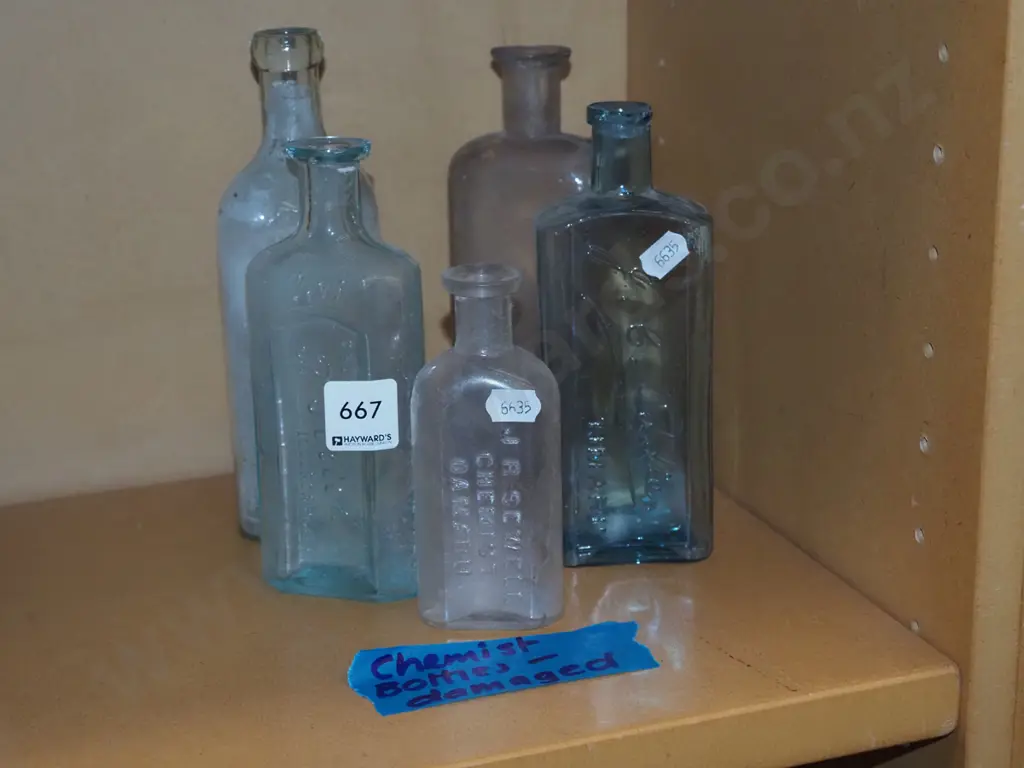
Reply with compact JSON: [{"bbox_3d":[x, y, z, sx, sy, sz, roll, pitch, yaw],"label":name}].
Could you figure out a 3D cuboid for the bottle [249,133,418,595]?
[{"bbox_3d":[-0.063,-0.004,0.677,0.060,0.164,0.037,4,18,15],"label":"bottle"}]

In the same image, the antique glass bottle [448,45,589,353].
[{"bbox_3d":[0.009,-0.046,0.766,0.065,0.177,0.037,-1,17,0],"label":"antique glass bottle"}]

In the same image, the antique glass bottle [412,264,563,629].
[{"bbox_3d":[-0.009,0.021,0.643,0.049,0.121,0.031,-1,17,0],"label":"antique glass bottle"}]

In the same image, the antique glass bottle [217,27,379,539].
[{"bbox_3d":[-0.081,-0.038,0.734,0.066,0.195,0.044,-9,19,-25],"label":"antique glass bottle"}]

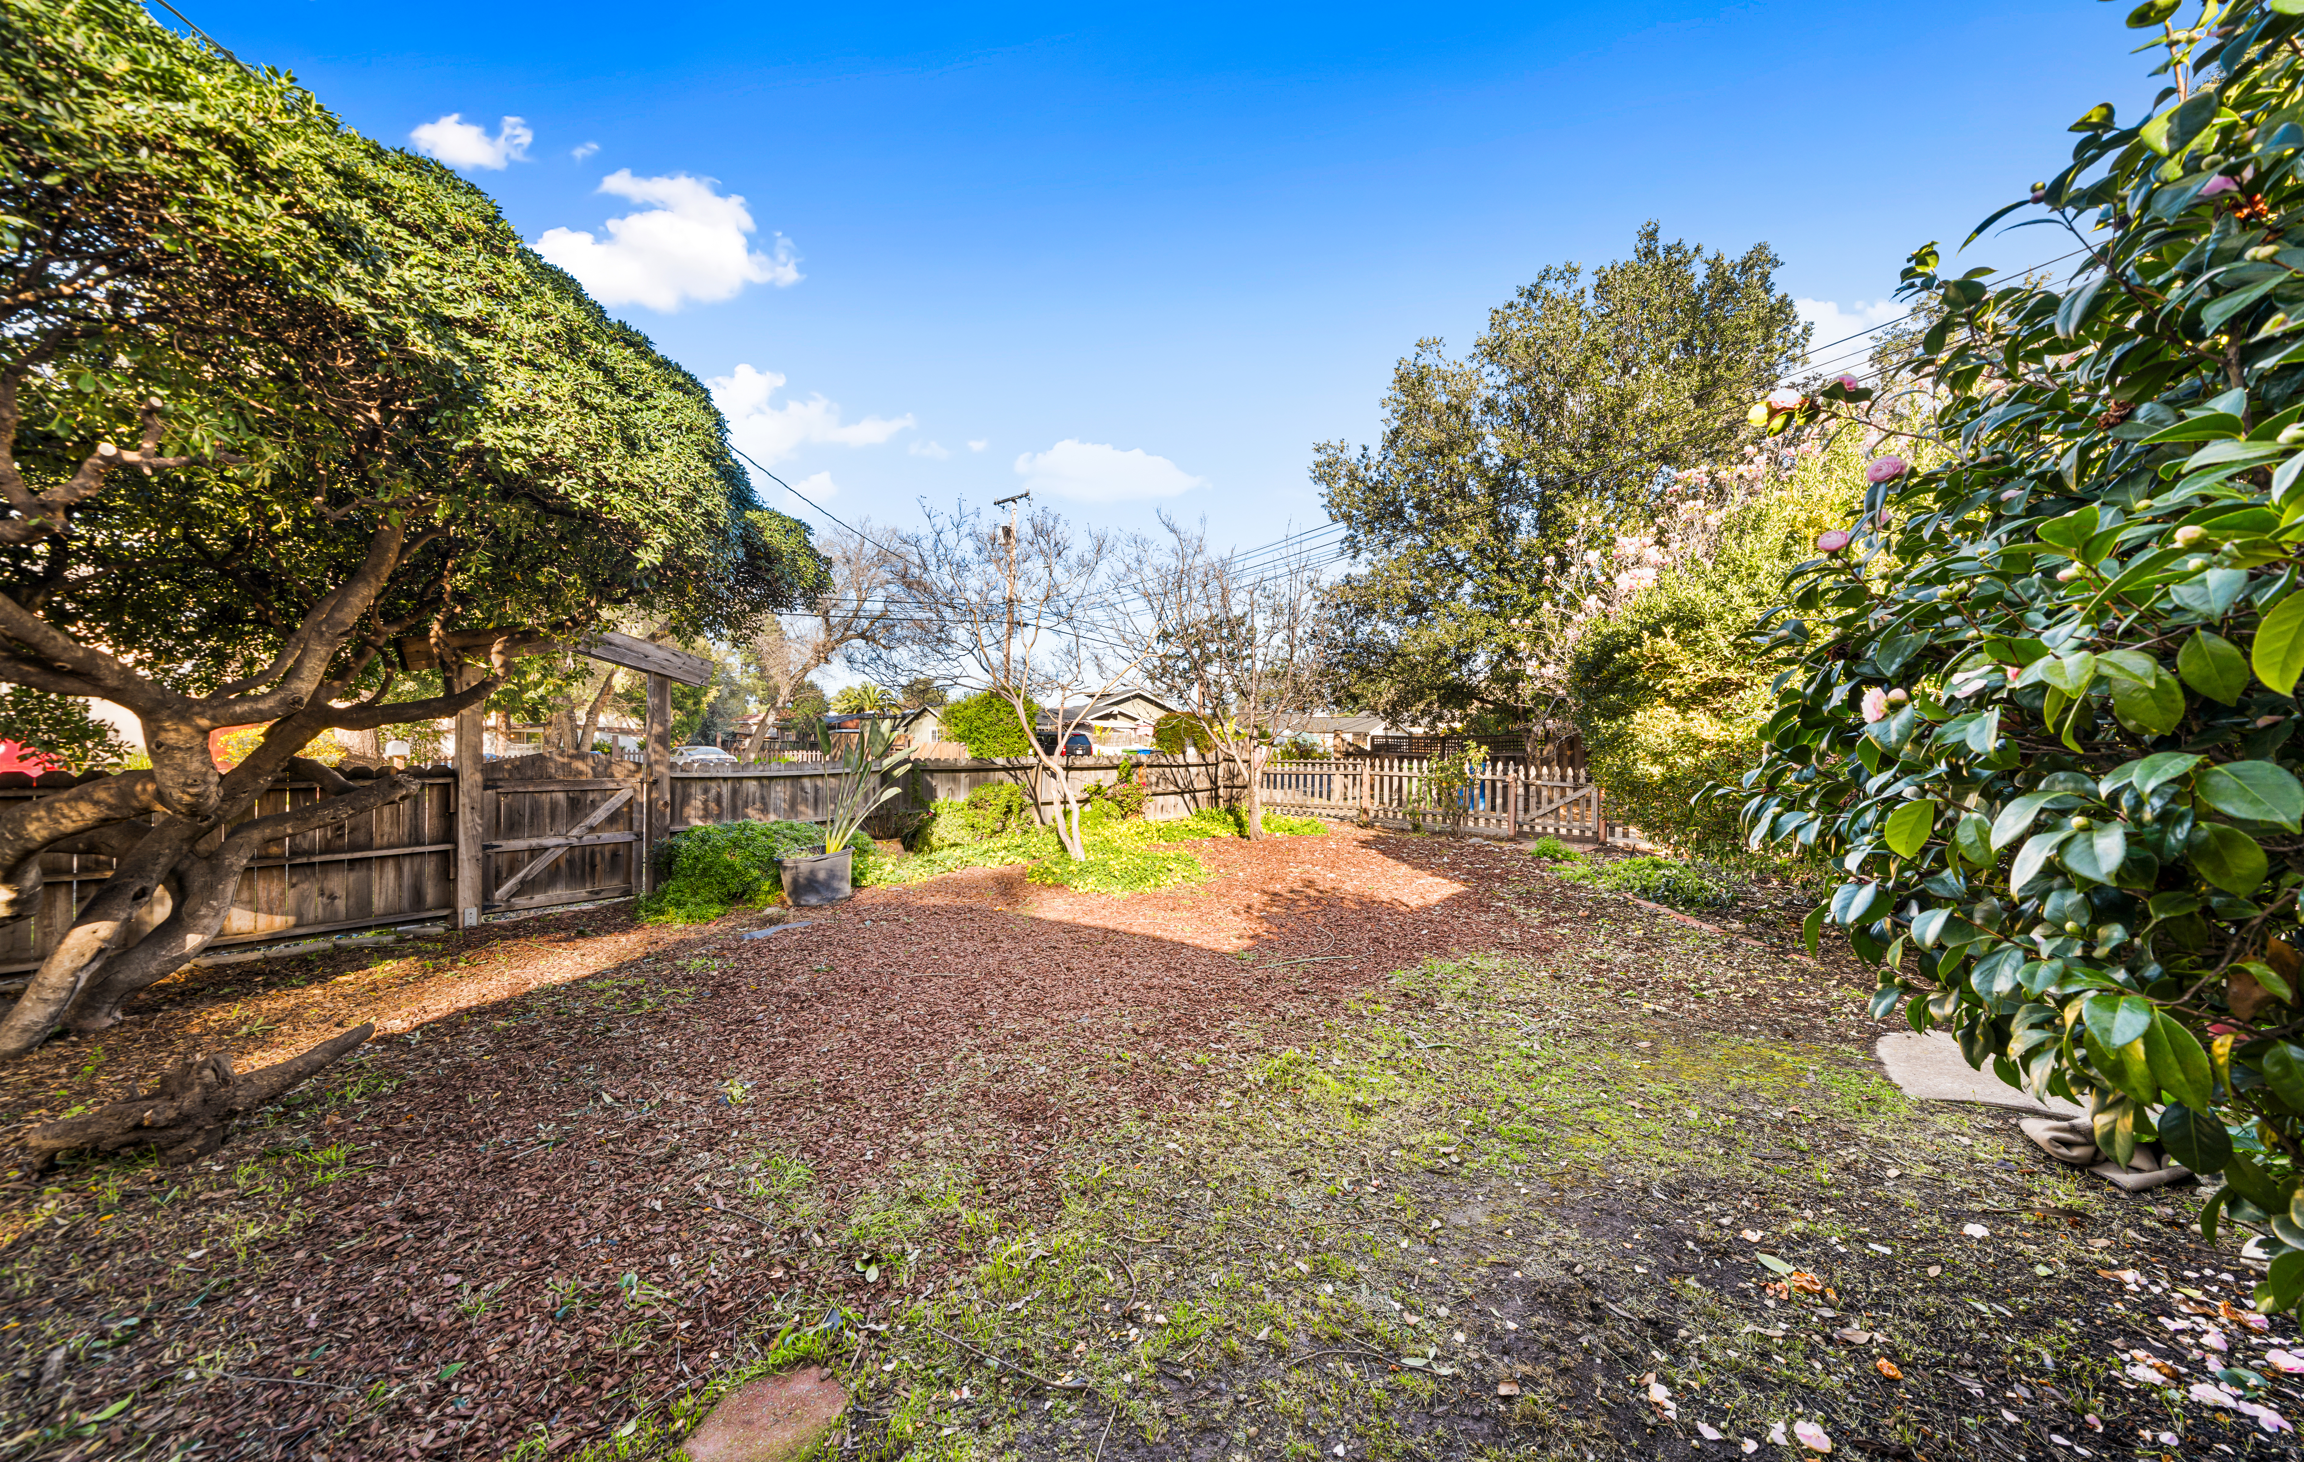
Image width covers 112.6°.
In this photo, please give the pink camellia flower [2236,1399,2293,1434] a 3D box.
[{"bbox_3d":[2.450,1.510,1.690,0.078,0.028,0.075,0,0,0],"label":"pink camellia flower"}]

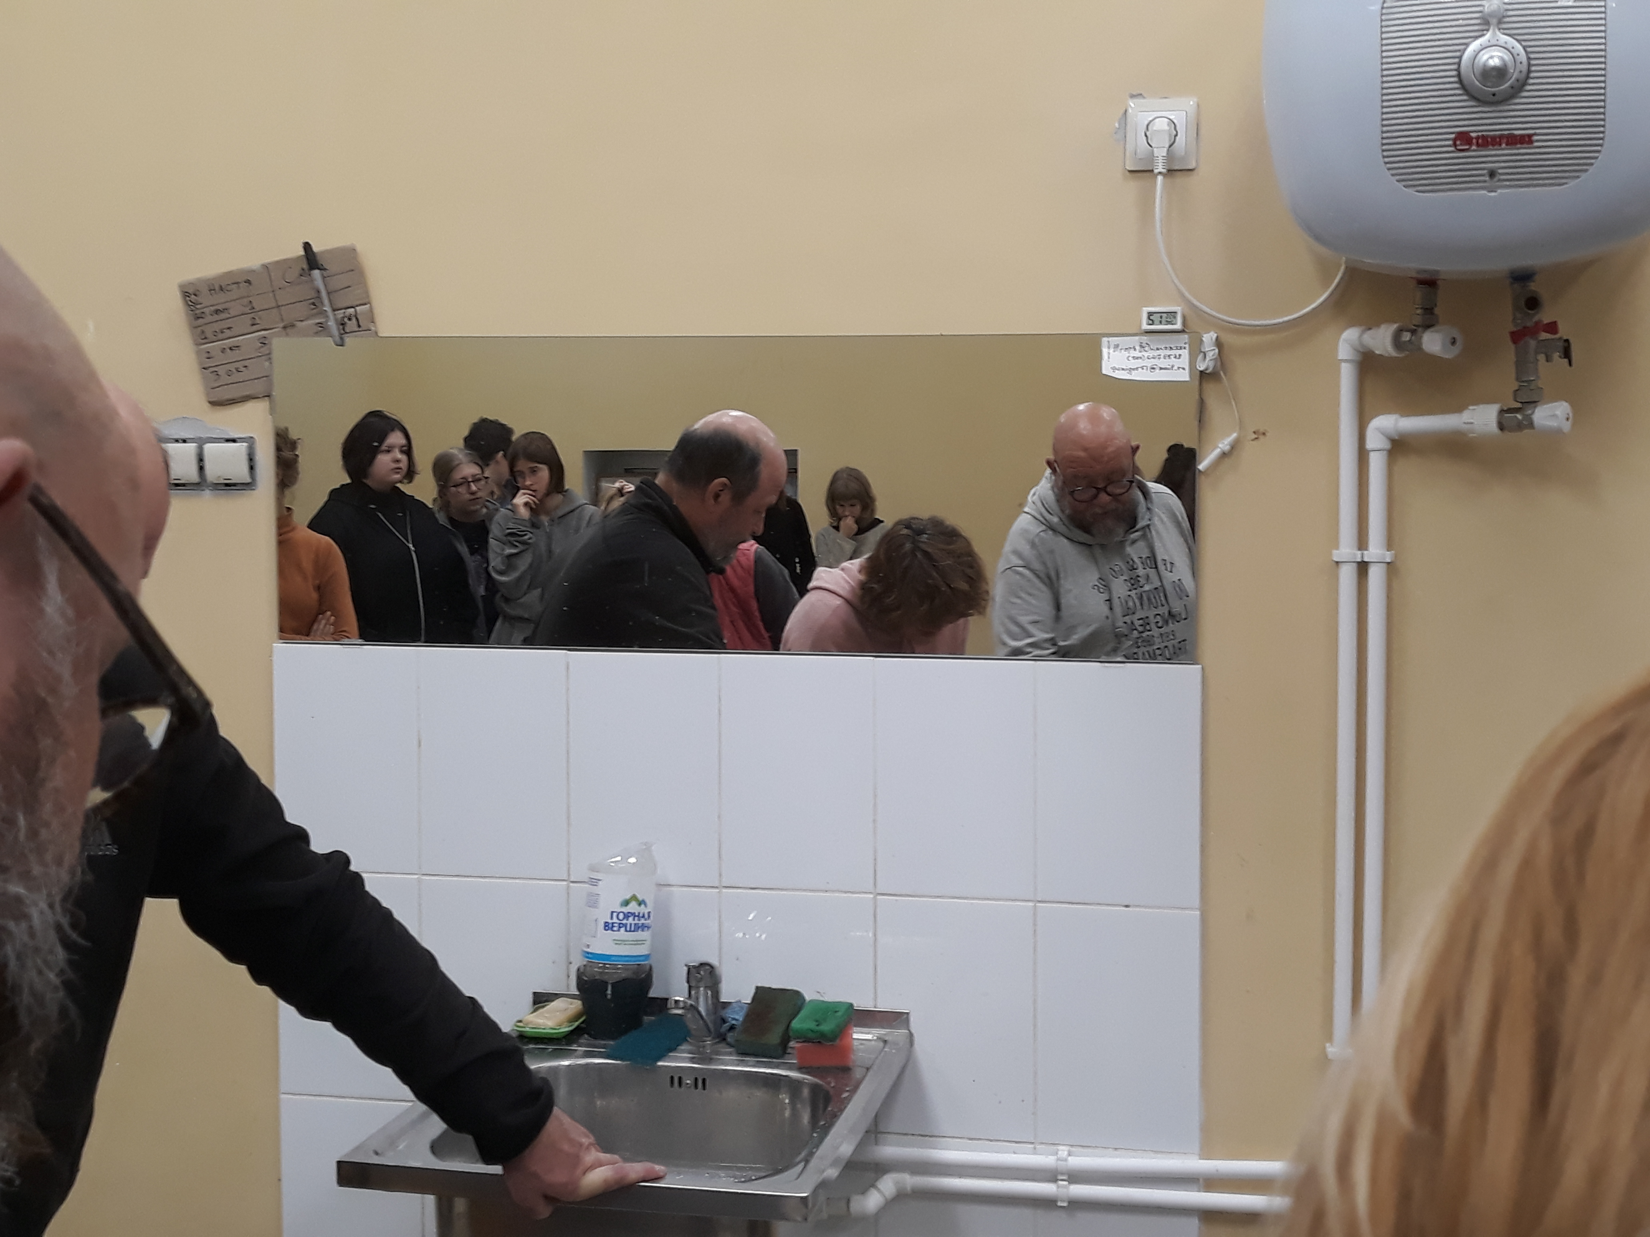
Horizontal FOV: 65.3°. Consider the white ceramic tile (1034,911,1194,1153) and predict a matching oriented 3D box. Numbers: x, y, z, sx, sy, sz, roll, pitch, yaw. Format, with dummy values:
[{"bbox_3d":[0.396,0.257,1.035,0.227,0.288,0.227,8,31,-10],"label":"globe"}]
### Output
[{"bbox_3d":[0.363,0.509,1.599,0.200,0.300,0.009,1,2,8],"label":"white ceramic tile"}]

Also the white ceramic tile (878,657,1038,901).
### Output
[{"bbox_3d":[0.163,0.203,1.617,0.200,0.300,0.009,1,2,8],"label":"white ceramic tile"}]

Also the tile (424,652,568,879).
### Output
[{"bbox_3d":[-0.436,0.193,1.698,0.200,0.300,0.009,1,2,8],"label":"tile"}]

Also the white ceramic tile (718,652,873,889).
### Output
[{"bbox_3d":[-0.035,0.199,1.643,0.200,0.300,0.009,1,2,8],"label":"white ceramic tile"}]

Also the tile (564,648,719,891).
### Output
[{"bbox_3d":[-0.233,0.194,1.652,0.198,0.298,0.009,1,2,7],"label":"tile"}]

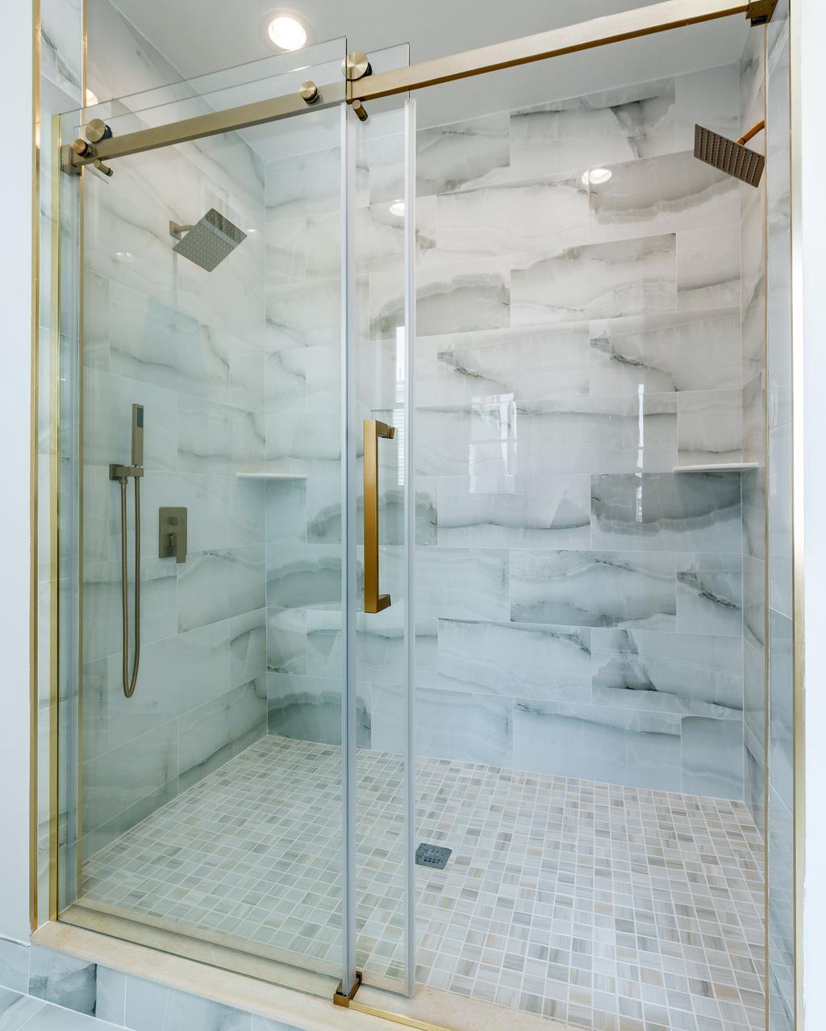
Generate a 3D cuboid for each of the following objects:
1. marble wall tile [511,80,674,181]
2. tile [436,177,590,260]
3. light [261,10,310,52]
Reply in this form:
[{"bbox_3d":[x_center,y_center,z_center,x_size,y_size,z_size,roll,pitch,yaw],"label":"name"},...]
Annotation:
[{"bbox_3d":[0.697,-1.507,2.167,0.616,0.287,0.012,0,0,18],"label":"marble wall tile"},{"bbox_3d":[0.397,-1.207,2.240,0.610,0.300,0.012,0,0,17],"label":"tile"},{"bbox_3d":[-0.430,-1.637,1.866,0.175,0.030,0.175,0,0,0],"label":"light"}]

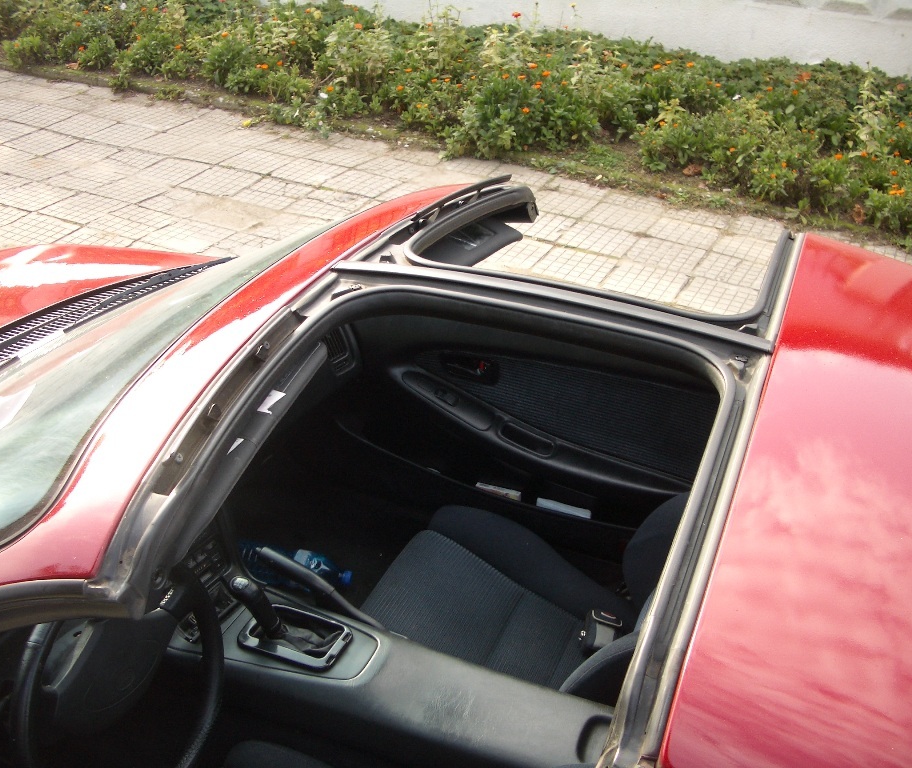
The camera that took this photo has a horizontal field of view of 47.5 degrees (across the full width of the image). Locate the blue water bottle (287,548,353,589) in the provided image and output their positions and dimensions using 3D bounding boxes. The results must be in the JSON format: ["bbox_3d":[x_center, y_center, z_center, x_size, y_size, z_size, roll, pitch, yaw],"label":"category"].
[{"bbox_3d":[-0.378,0.404,2.311,0.300,0.088,0.088,9,32,12],"label":"blue water bottle"}]

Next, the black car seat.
[{"bbox_3d":[0.277,0.321,1.785,0.840,0.840,0.520,12,32,16],"label":"black car seat"}]

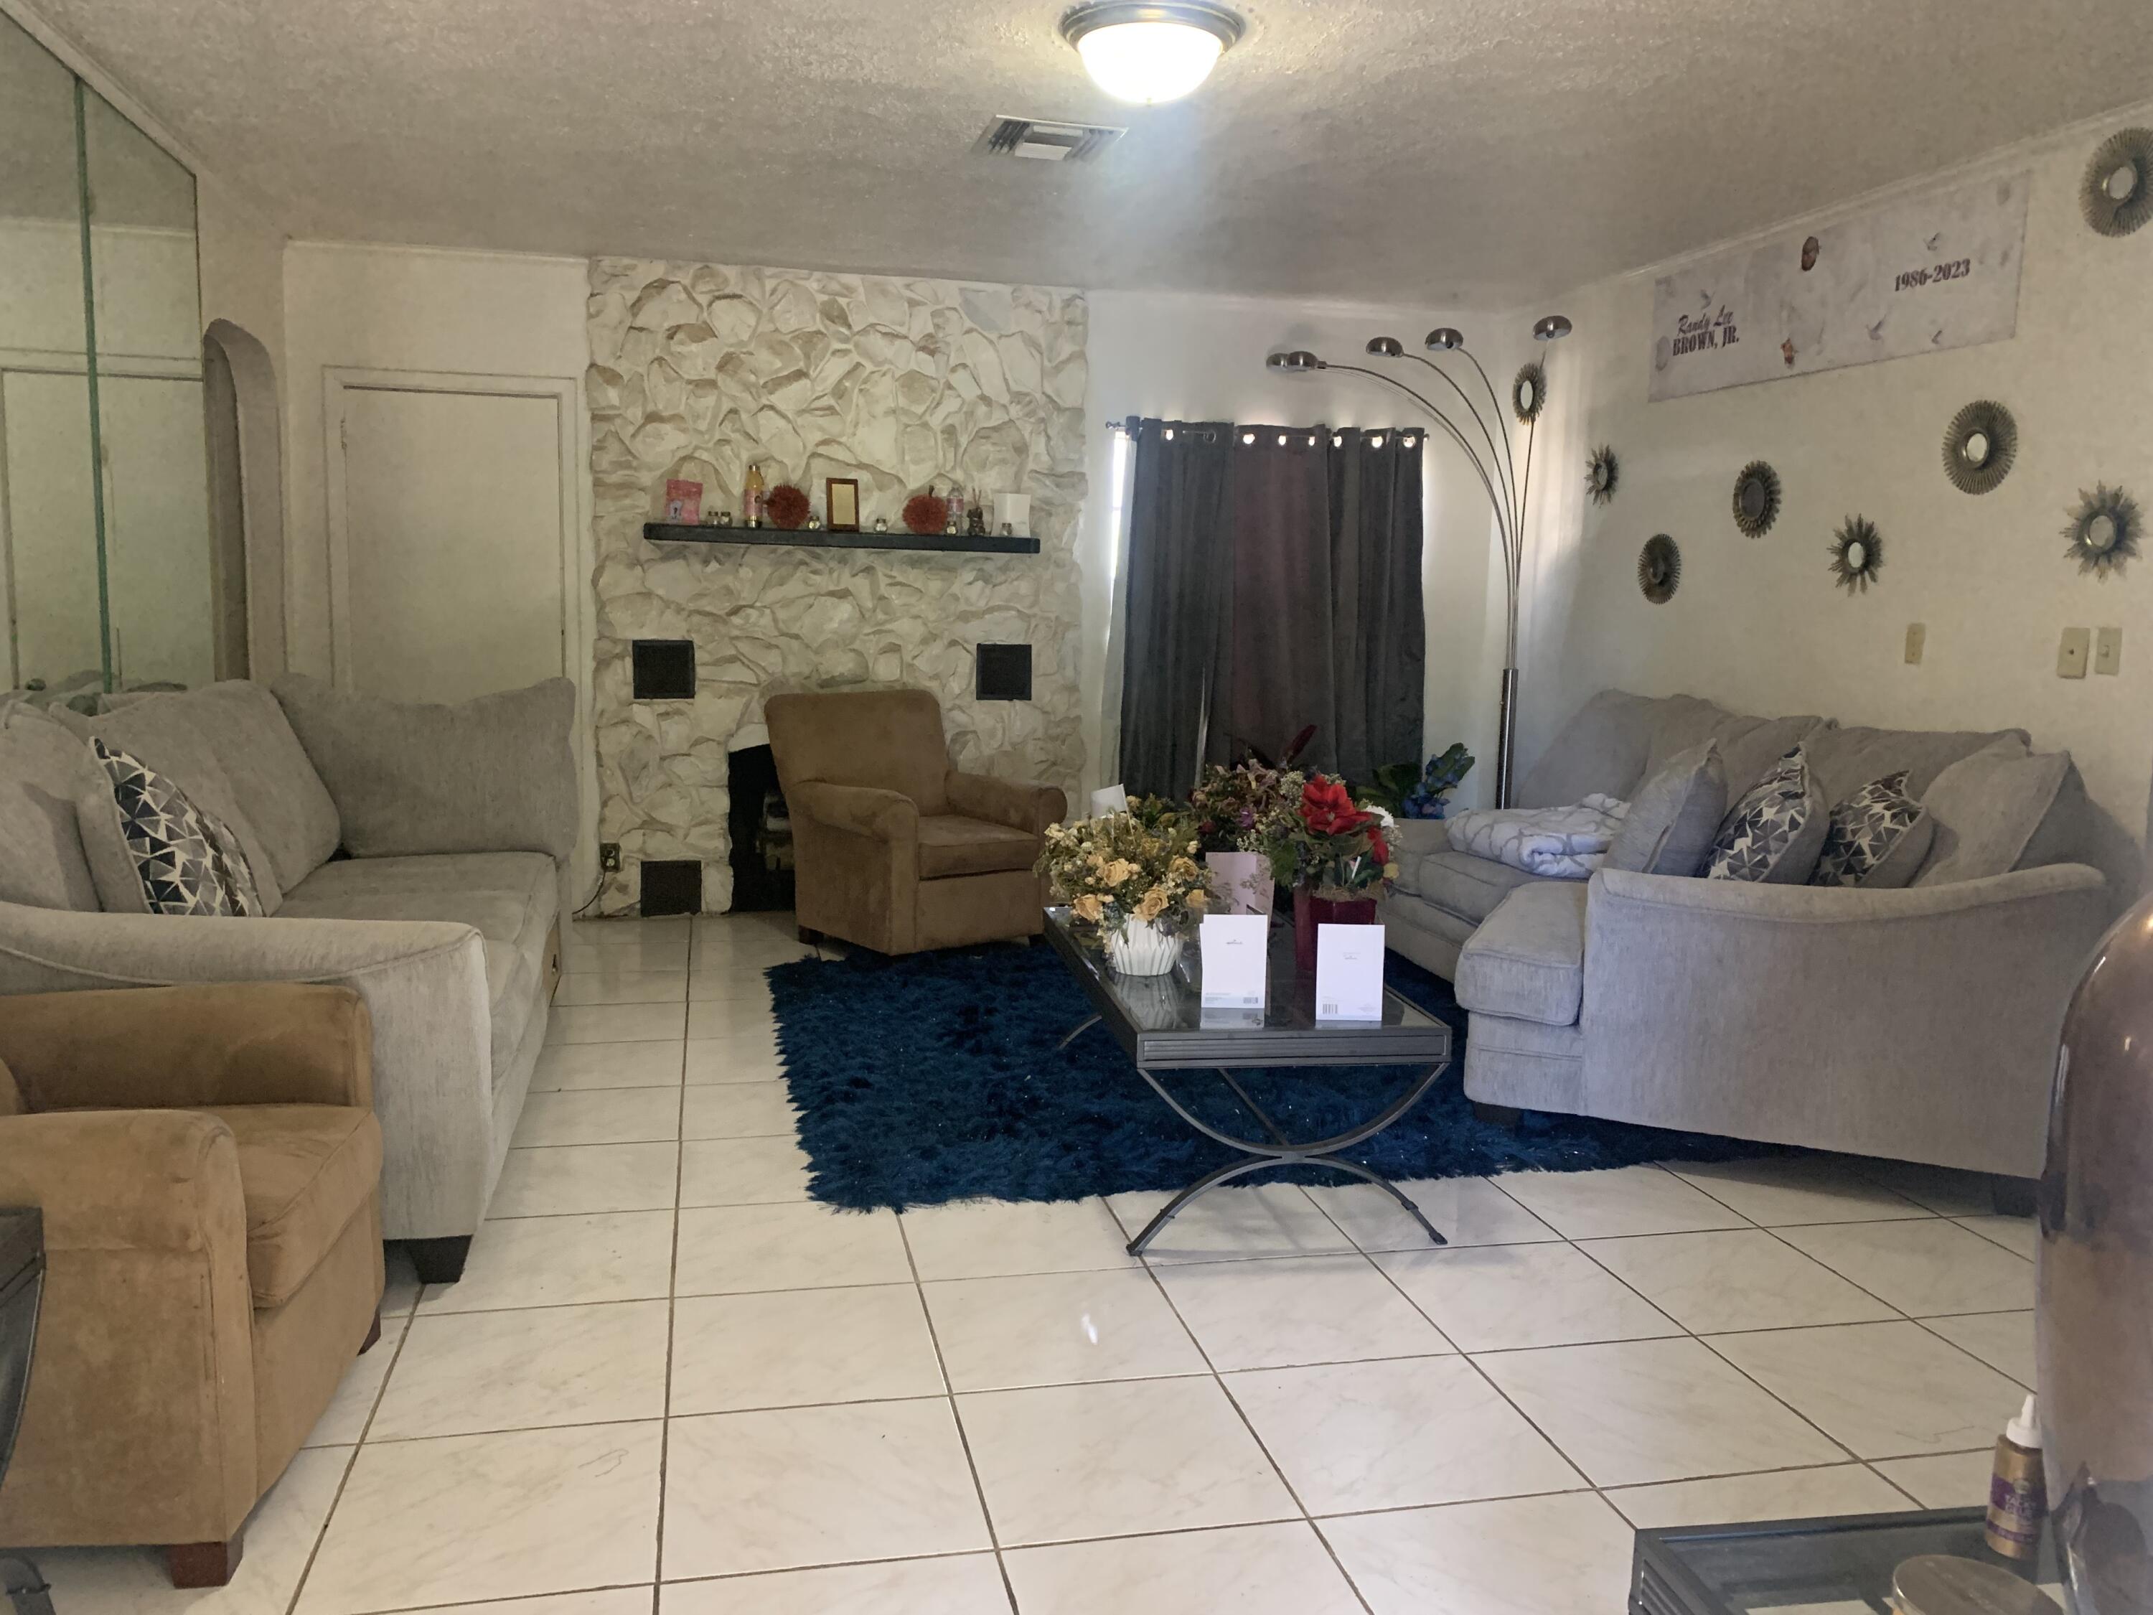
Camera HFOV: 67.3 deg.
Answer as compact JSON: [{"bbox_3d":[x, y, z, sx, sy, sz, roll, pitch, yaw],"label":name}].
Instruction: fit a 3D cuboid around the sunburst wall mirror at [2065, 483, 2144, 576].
[{"bbox_3d":[2.502,-0.677,3.955,0.025,0.227,0.227,-1,7,-17],"label":"sunburst wall mirror"}]

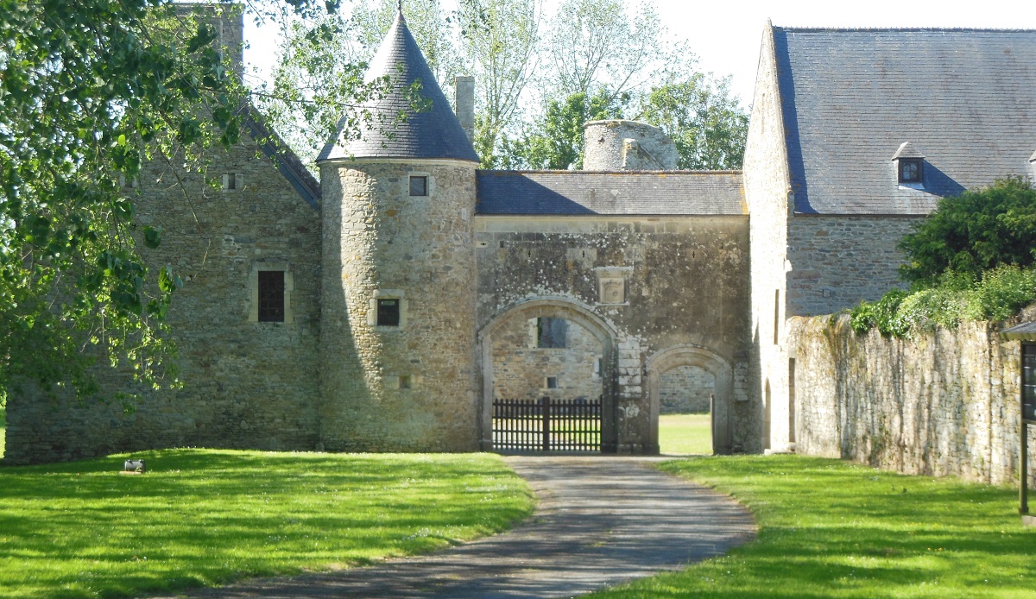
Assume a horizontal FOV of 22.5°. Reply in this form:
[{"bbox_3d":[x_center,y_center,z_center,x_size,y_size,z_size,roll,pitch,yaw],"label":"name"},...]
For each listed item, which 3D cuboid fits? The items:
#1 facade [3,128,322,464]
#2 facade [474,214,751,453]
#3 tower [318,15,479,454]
[{"bbox_3d":[-8.701,-0.365,64.344,7.720,8.768,1.000,0,-2,-7],"label":"facade"},{"bbox_3d":[2.310,0.860,64.579,6.864,5.886,1.000,0,-2,-3],"label":"facade"},{"bbox_3d":[-2.929,-1.744,64.149,4.011,11.069,4.011,0,-2,0],"label":"tower"}]

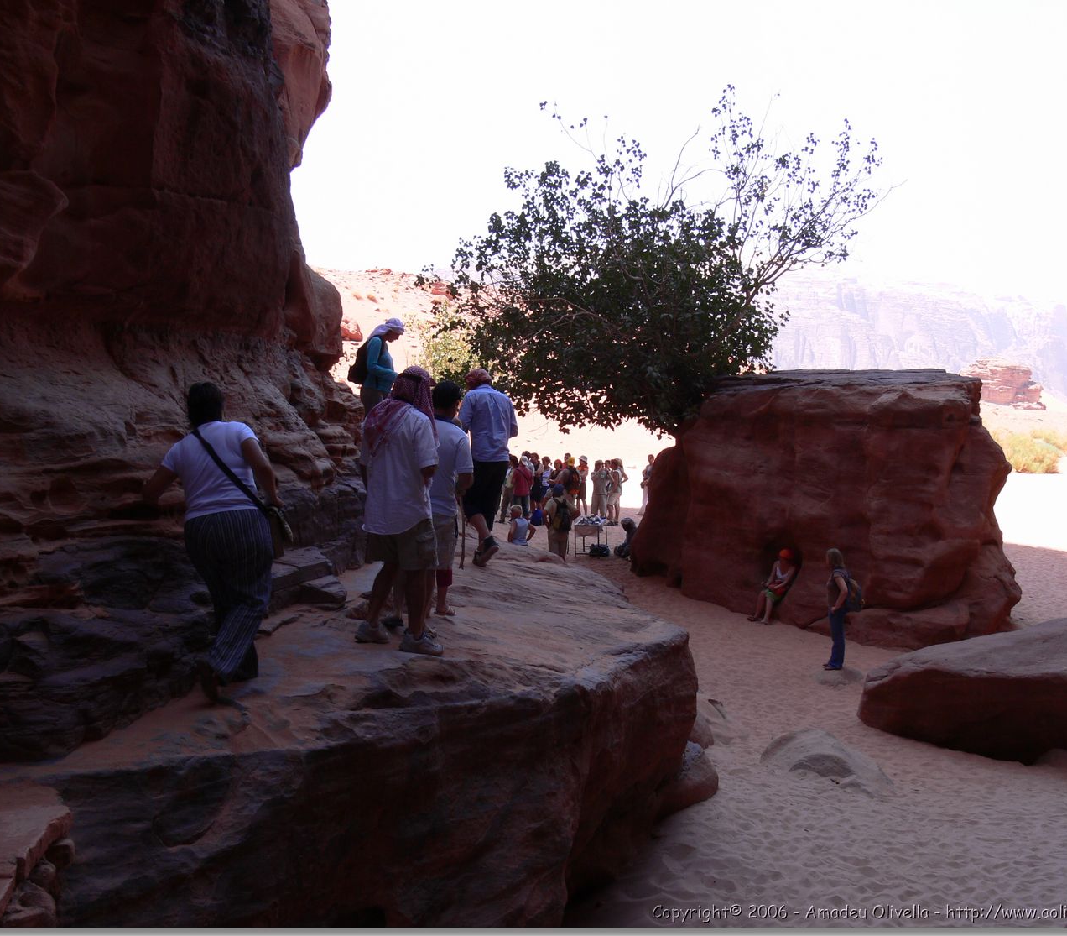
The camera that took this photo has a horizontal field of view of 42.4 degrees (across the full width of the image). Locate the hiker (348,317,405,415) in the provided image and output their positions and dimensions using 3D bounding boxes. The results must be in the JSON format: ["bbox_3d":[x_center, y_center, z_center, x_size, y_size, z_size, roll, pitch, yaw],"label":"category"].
[{"bbox_3d":[-1.578,-0.738,13.900,0.550,1.600,0.480,0,3,5],"label":"hiker"}]

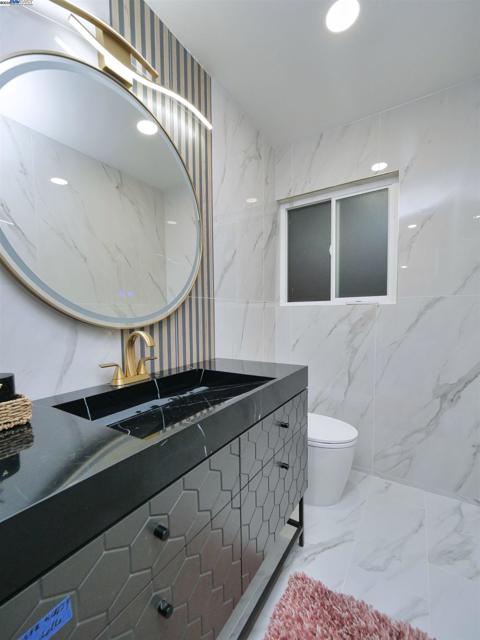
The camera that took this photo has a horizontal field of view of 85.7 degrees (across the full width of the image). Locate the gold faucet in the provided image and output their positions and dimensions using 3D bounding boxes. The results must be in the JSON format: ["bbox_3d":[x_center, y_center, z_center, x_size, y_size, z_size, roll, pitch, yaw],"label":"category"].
[{"bbox_3d":[-0.390,0.143,1.008,0.165,0.204,0.249,1,2,34],"label":"gold faucet"}]

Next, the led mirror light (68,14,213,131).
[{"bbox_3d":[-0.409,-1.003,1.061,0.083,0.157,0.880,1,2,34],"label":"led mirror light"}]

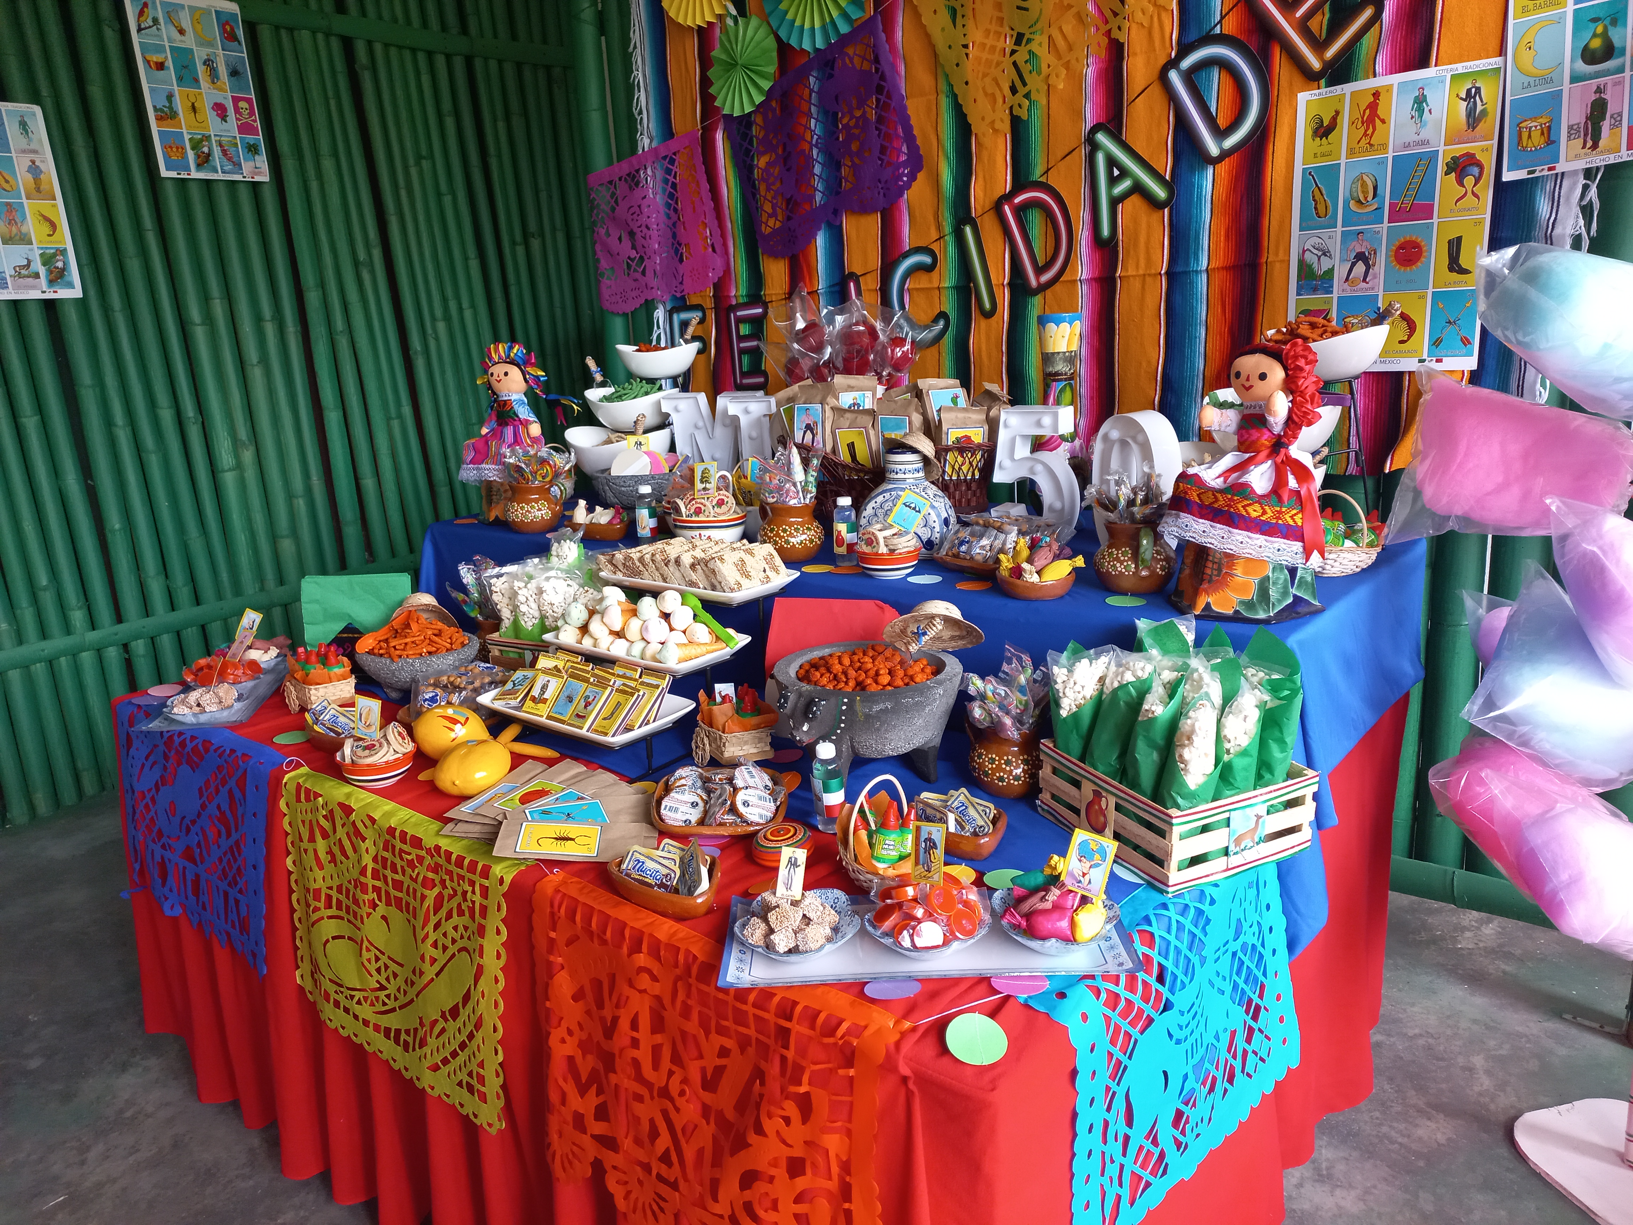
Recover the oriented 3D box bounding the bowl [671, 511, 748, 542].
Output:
[{"bbox_3d":[-0.210,-0.161,2.265,0.145,0.065,0.145,-4,14,1],"label":"bowl"}]

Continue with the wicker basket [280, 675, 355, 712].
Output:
[{"bbox_3d":[-0.895,0.144,2.137,0.088,0.055,0.085,8,19,40],"label":"wicker basket"}]

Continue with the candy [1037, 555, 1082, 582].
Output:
[{"bbox_3d":[0.352,-0.067,1.689,0.075,0.023,0.025,-20,22,-25],"label":"candy"}]

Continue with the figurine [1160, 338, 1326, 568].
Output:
[{"bbox_3d":[0.575,-0.217,1.577,0.125,0.290,0.205,-17,21,-39],"label":"figurine"}]

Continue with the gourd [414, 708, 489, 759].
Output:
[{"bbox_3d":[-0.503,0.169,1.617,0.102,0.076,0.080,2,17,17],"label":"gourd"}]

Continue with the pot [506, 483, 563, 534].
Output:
[{"bbox_3d":[-0.558,-0.209,2.340,0.118,0.092,0.106,-1,16,7],"label":"pot"}]

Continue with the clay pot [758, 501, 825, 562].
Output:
[{"bbox_3d":[-0.042,-0.138,2.003,0.109,0.093,0.115,-3,16,1],"label":"clay pot"}]

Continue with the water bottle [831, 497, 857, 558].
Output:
[{"bbox_3d":[0.046,-0.141,2.024,0.043,0.112,0.043,-4,14,1],"label":"water bottle"}]

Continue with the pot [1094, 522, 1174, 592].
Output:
[{"bbox_3d":[0.464,-0.085,1.721,0.122,0.097,0.130,0,15,15],"label":"pot"}]

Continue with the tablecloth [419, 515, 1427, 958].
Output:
[{"bbox_3d":[-0.075,0.098,2.200,2.050,0.430,1.040,8,19,40],"label":"tablecloth"}]

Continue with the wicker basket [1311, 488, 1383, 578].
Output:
[{"bbox_3d":[0.770,-0.124,1.754,0.115,0.124,0.128,-14,20,-33],"label":"wicker basket"}]

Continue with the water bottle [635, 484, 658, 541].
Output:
[{"bbox_3d":[-0.338,-0.189,2.316,0.043,0.112,0.043,-2,14,6],"label":"water bottle"}]

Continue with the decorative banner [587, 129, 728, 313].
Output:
[{"bbox_3d":[-0.417,-0.974,2.969,0.453,0.371,0.030,4,17,39],"label":"decorative banner"}]

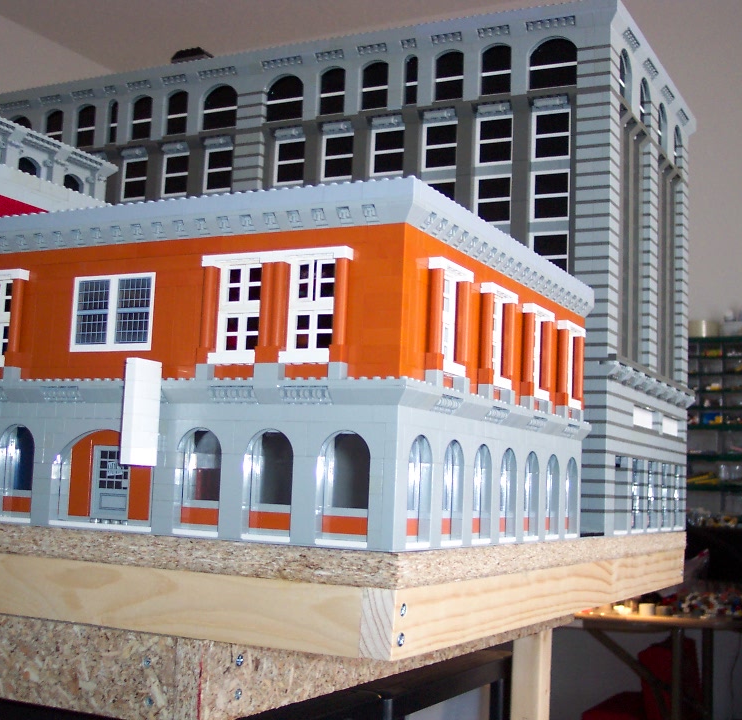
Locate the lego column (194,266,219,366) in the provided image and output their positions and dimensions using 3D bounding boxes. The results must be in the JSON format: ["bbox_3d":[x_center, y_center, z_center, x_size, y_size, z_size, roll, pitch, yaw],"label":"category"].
[{"bbox_3d":[-0.095,-0.026,0.672,0.009,0.058,0.008,-1,-7,27],"label":"lego column"}]

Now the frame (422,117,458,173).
[{"bbox_3d":[0.069,-0.207,1.109,0.040,0.048,0.009,-1,-7,27],"label":"frame"}]

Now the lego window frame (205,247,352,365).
[{"bbox_3d":[-0.054,-0.029,0.657,0.096,0.064,0.014,-1,-7,27],"label":"lego window frame"}]

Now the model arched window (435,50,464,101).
[{"bbox_3d":[0.076,-0.272,1.099,0.032,0.051,0.010,-1,-7,27],"label":"model arched window"}]

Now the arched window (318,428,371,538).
[{"bbox_3d":[-0.013,0.070,0.629,0.032,0.062,0.008,-1,-7,27],"label":"arched window"}]

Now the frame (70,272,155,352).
[{"bbox_3d":[-0.159,-0.029,0.714,0.064,0.048,0.009,-1,-7,27],"label":"frame"}]

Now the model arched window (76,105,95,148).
[{"bbox_3d":[-0.320,-0.264,1.293,0.032,0.051,0.009,-1,-7,27],"label":"model arched window"}]

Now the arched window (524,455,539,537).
[{"bbox_3d":[0.111,0.096,0.810,0.008,0.062,0.032,-1,-7,27],"label":"arched window"}]

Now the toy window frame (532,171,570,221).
[{"bbox_3d":[0.167,-0.151,1.047,0.040,0.047,0.008,-1,-7,27],"label":"toy window frame"}]

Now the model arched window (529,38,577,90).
[{"bbox_3d":[0.170,-0.274,1.059,0.048,0.049,0.009,-1,-7,27],"label":"model arched window"}]

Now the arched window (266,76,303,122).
[{"bbox_3d":[-0.088,-0.269,1.182,0.048,0.051,0.010,-1,-7,27],"label":"arched window"}]

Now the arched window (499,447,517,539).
[{"bbox_3d":[0.087,0.090,0.767,0.010,0.063,0.032,-1,-7,27],"label":"arched window"}]

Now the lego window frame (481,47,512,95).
[{"bbox_3d":[0.121,-0.275,1.086,0.032,0.050,0.009,-1,-7,26],"label":"lego window frame"}]

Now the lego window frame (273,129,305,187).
[{"bbox_3d":[-0.083,-0.213,1.190,0.038,0.058,0.010,-1,-7,27],"label":"lego window frame"}]

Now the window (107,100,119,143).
[{"bbox_3d":[-0.288,-0.269,1.288,0.016,0.050,0.009,-1,-7,26],"label":"window"}]

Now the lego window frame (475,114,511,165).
[{"bbox_3d":[0.118,-0.208,1.083,0.040,0.048,0.009,-1,-7,27],"label":"lego window frame"}]

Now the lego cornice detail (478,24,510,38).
[{"bbox_3d":[0.116,-0.312,1.081,0.032,0.011,0.008,-1,-7,27],"label":"lego cornice detail"}]

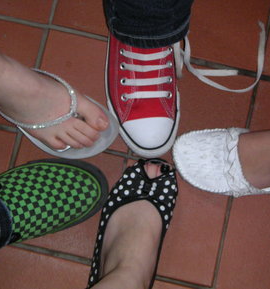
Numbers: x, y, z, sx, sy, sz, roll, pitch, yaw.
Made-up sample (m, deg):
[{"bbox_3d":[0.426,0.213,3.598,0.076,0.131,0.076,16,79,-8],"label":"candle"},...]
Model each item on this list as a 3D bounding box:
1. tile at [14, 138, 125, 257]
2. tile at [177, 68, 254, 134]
[{"bbox_3d":[-0.105,0.075,1.125,0.152,0.012,0.152,13,80,2],"label":"tile"},{"bbox_3d":[0.085,-0.041,1.146,0.152,0.012,0.152,13,80,2],"label":"tile"}]

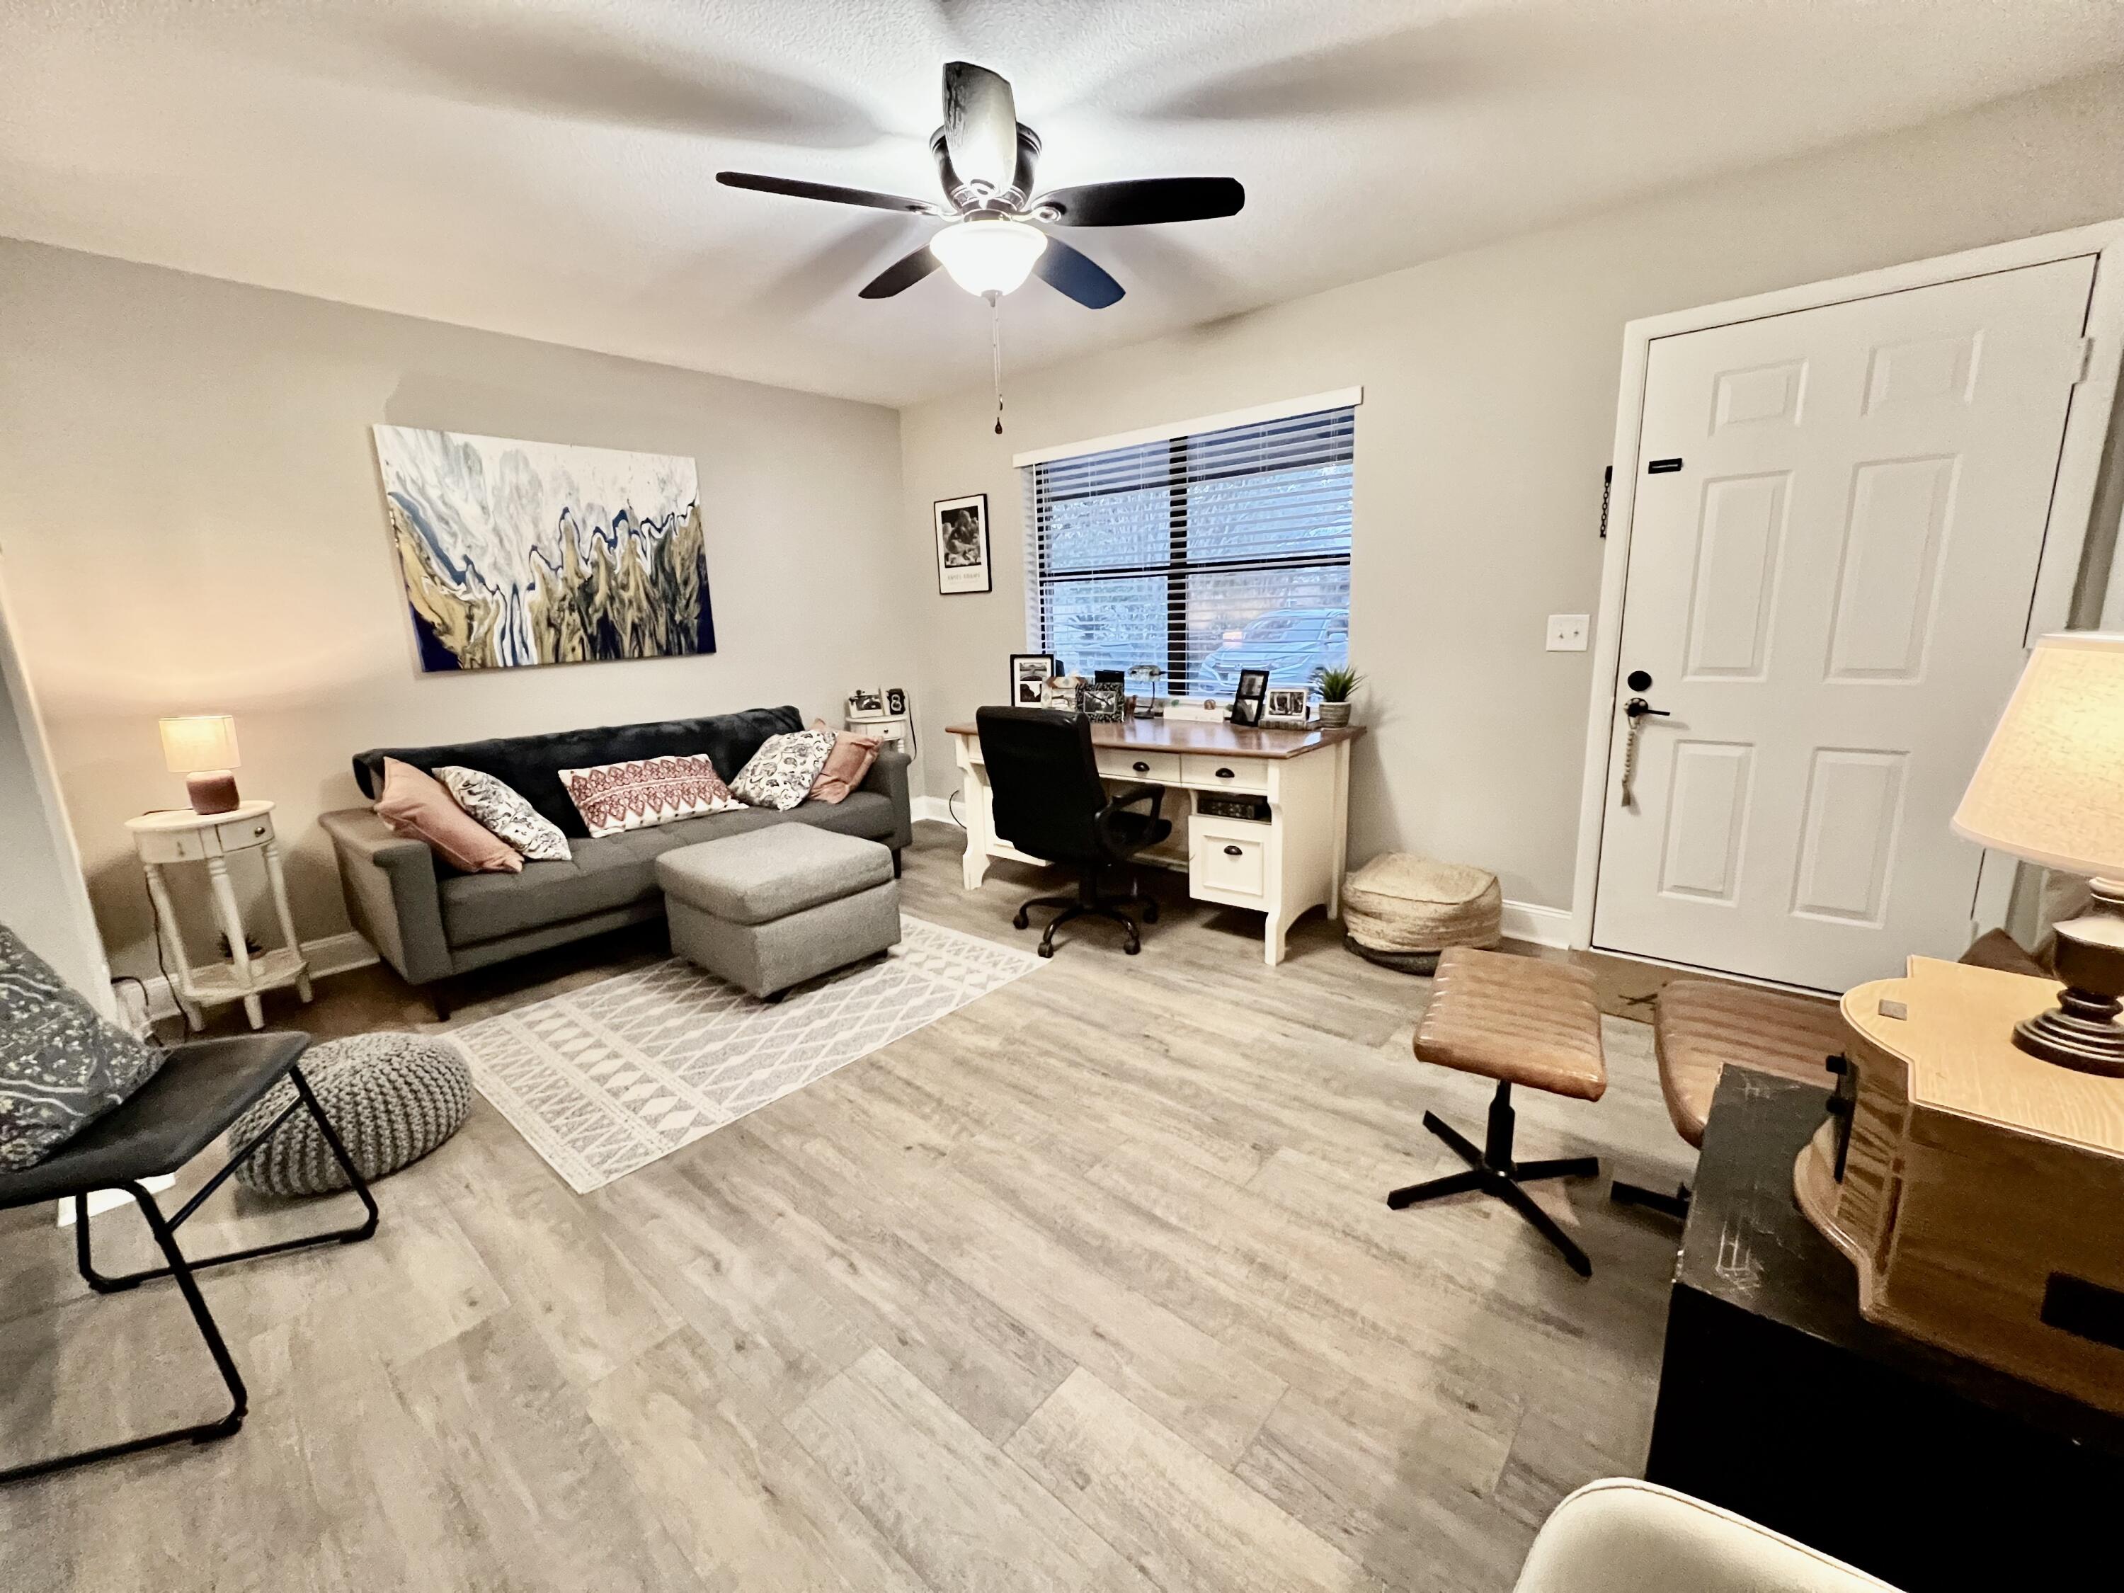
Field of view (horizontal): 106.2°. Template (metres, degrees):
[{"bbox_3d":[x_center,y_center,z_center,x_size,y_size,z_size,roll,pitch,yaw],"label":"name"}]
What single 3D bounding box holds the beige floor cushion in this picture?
[{"bbox_3d":[1.270,0.395,2.823,0.480,0.290,0.480,8,15,37],"label":"beige floor cushion"}]

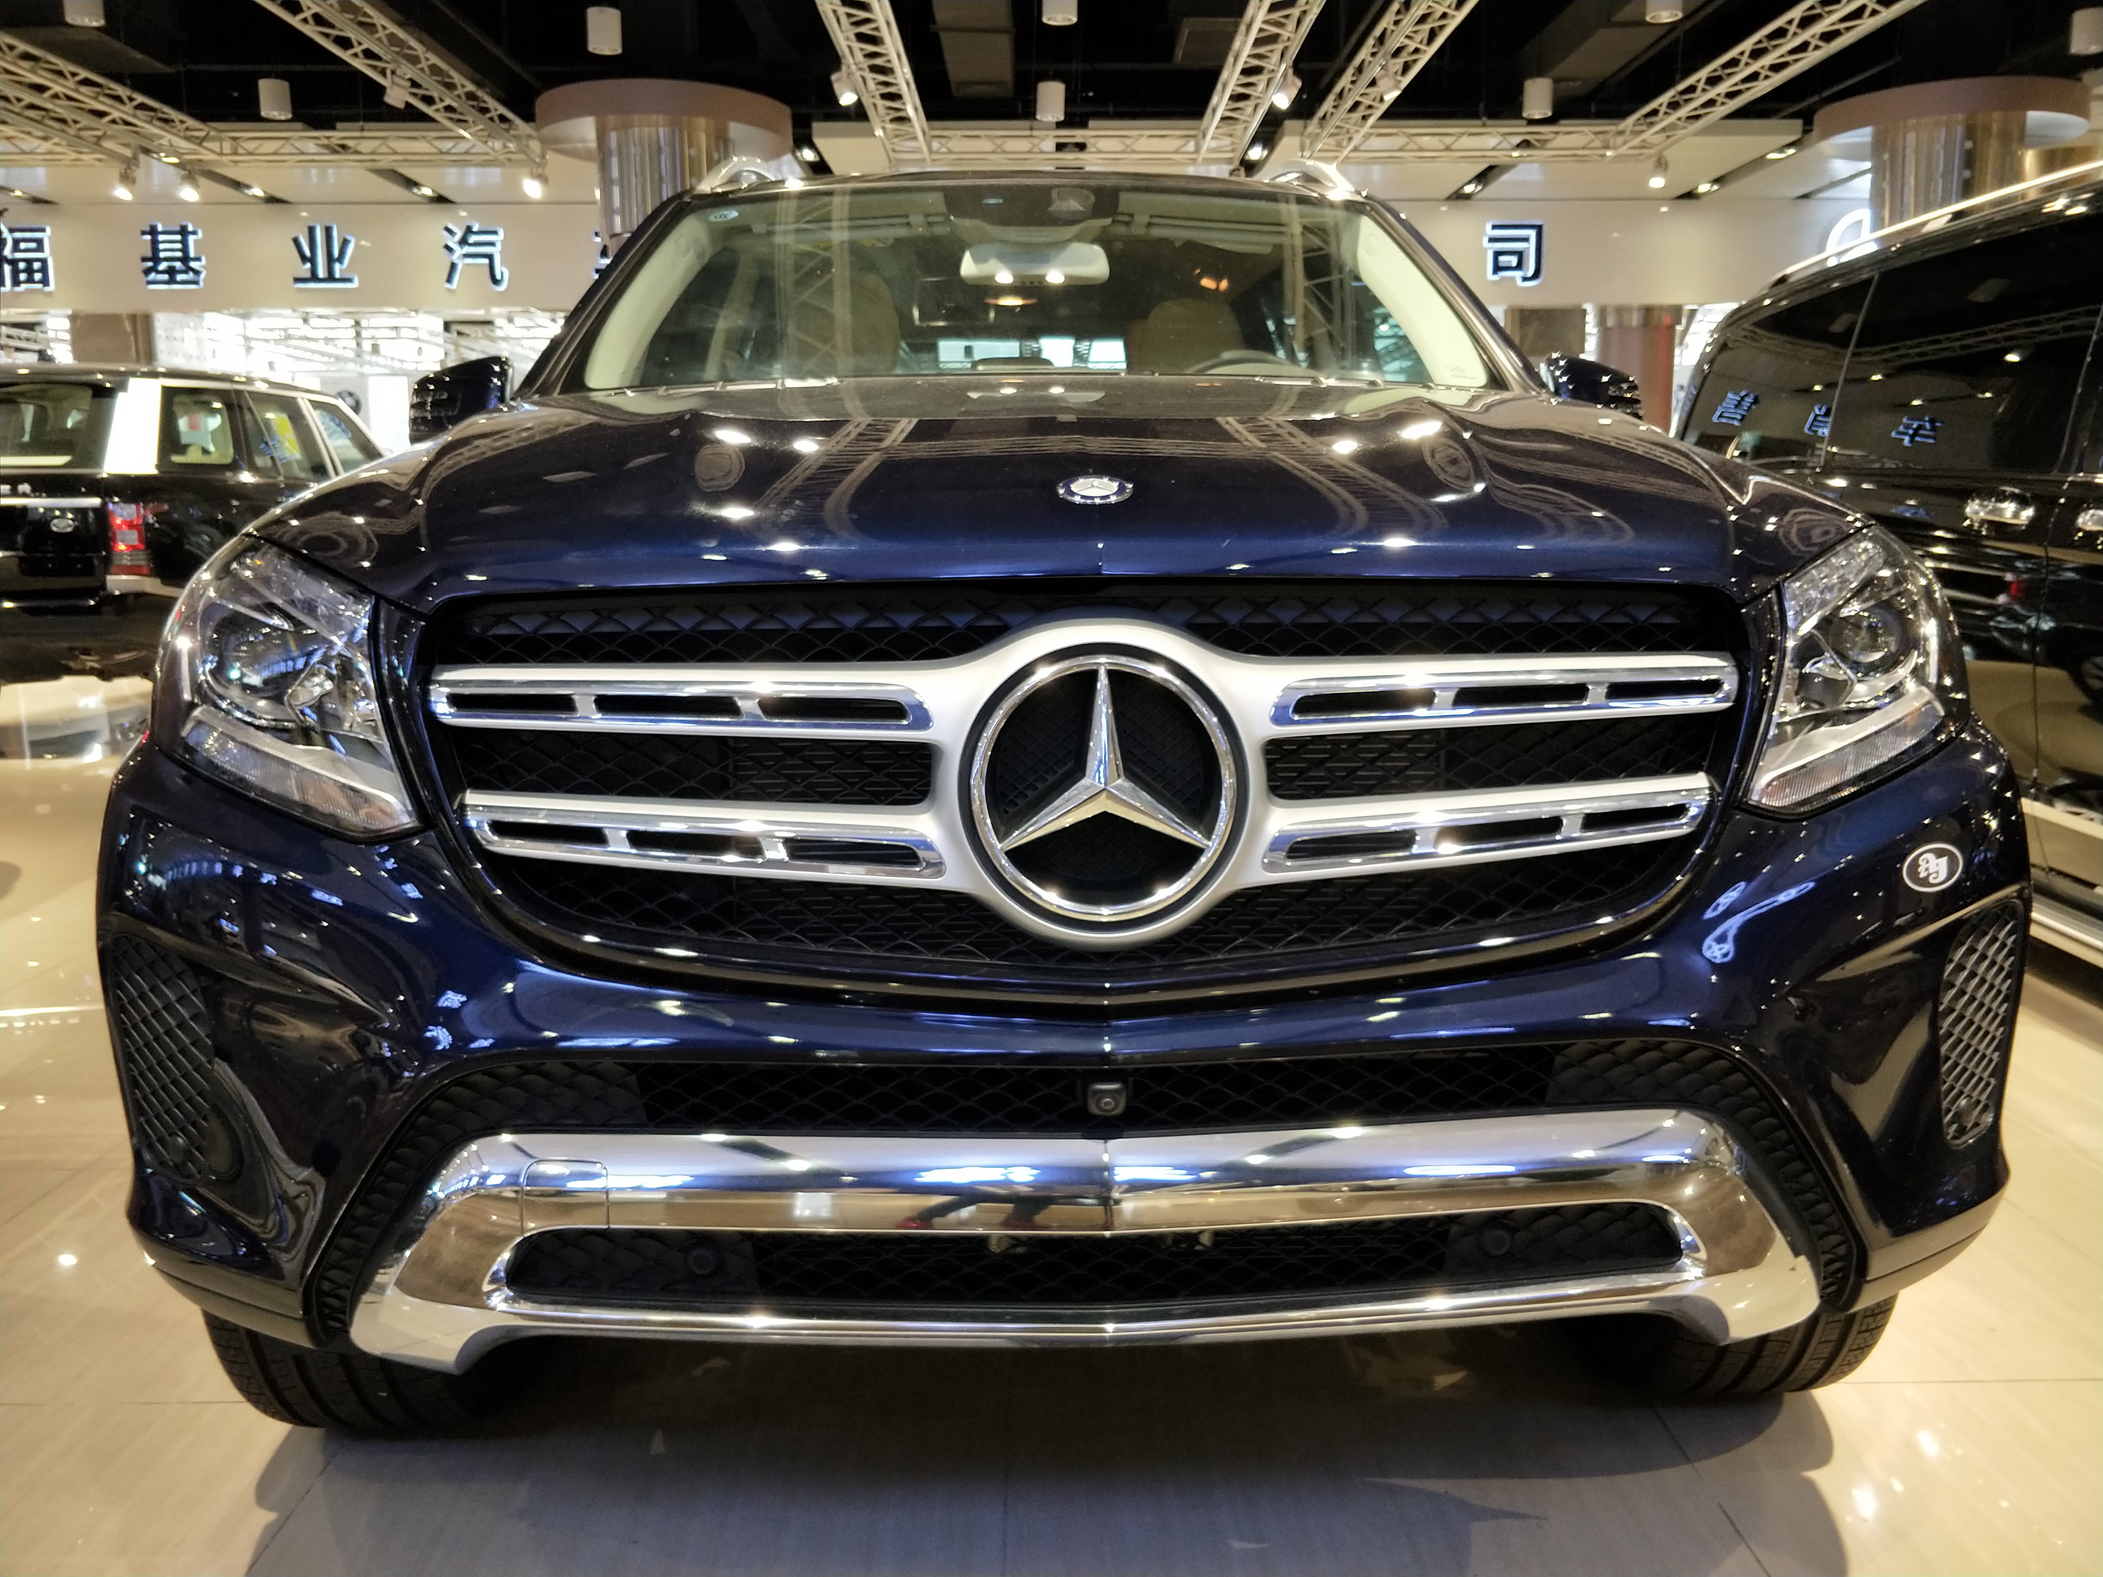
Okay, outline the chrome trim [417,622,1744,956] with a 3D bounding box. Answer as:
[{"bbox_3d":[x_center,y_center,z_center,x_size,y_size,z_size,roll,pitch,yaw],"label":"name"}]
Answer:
[{"bbox_3d":[0.034,-0.009,1.066,0.945,0.228,0.105,-1,10,-2],"label":"chrome trim"}]

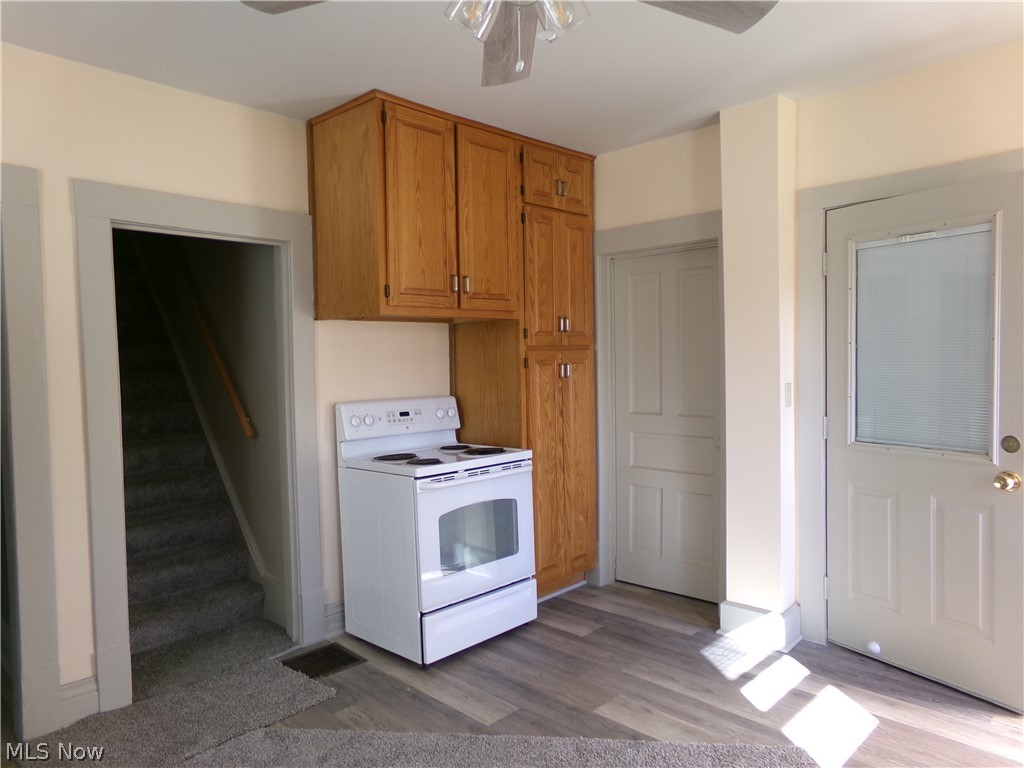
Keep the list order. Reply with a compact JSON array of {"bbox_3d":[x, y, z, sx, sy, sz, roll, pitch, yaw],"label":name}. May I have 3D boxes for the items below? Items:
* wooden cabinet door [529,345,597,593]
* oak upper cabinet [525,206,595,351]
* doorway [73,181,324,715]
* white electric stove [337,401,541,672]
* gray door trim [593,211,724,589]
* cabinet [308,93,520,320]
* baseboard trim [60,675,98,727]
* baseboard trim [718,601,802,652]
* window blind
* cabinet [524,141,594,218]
[{"bbox_3d":[0.292,0.467,4.043,0.040,1.320,0.575,1,4,45],"label":"wooden cabinet door"},{"bbox_3d":[0.069,-0.596,4.191,0.570,0.775,0.658,1,3,44],"label":"oak upper cabinet"},{"bbox_3d":[-1.367,0.240,3.208,0.140,2.113,1.027,1,3,44],"label":"doorway"},{"bbox_3d":[-0.350,0.676,3.610,0.649,1.170,0.771,1,3,43],"label":"white electric stove"},{"bbox_3d":[0.867,0.150,4.063,0.973,2.136,0.077,1,3,42],"label":"gray door trim"},{"bbox_3d":[-0.475,-0.817,3.625,0.570,0.974,0.878,1,3,44],"label":"cabinet"},{"bbox_3d":[-1.703,1.244,2.793,0.018,0.154,0.127,1,3,44],"label":"baseboard trim"},{"bbox_3d":[1.213,1.153,3.468,0.328,0.169,0.203,1,3,44],"label":"baseboard trim"},{"bbox_3d":[1.694,-0.172,2.949,0.025,0.883,0.541,-3,3,-32],"label":"window blind"},{"bbox_3d":[0.058,-1.144,4.169,0.570,0.322,0.658,1,3,44],"label":"cabinet"}]

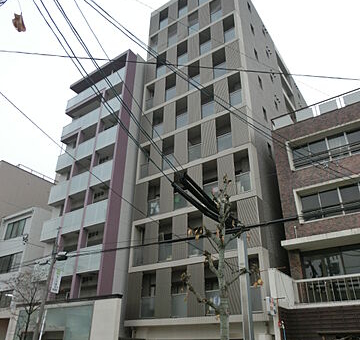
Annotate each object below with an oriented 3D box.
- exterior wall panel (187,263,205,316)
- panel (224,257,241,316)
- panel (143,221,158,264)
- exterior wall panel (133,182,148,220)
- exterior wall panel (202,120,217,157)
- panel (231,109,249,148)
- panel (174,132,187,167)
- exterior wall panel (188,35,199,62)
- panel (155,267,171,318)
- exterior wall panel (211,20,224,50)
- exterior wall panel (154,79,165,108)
[{"bbox_3d":[0.810,5.727,16.002,0.933,2.448,0.100,-18,-34,31],"label":"exterior wall panel"},{"bbox_3d":[2.522,5.380,15.562,1.010,2.494,0.120,-17,-34,29],"label":"panel"},{"bbox_3d":[-1.571,4.109,18.834,0.984,2.447,0.100,-18,-34,31],"label":"panel"},{"bbox_3d":[-2.387,1.983,21.271,0.997,2.536,0.120,-17,-34,29],"label":"exterior wall panel"},{"bbox_3d":[1.793,-1.940,20.277,1.020,2.522,0.120,-17,-34,29],"label":"exterior wall panel"},{"bbox_3d":[3.386,-2.290,18.476,0.945,2.448,0.100,-18,-34,31],"label":"panel"},{"bbox_3d":[0.082,-1.435,21.798,1.051,2.551,0.100,-18,-35,30],"label":"panel"},{"bbox_3d":[1.050,-8.707,23.994,0.947,2.448,0.100,-18,-34,31],"label":"exterior wall panel"},{"bbox_3d":[-0.796,6.250,16.997,0.960,2.448,0.100,-18,-34,31],"label":"panel"},{"bbox_3d":[2.771,-10.018,24.669,1.044,2.551,0.100,-18,-35,30],"label":"exterior wall panel"},{"bbox_3d":[-1.435,-5.506,24.176,0.956,2.448,0.100,-18,-34,31],"label":"exterior wall panel"}]

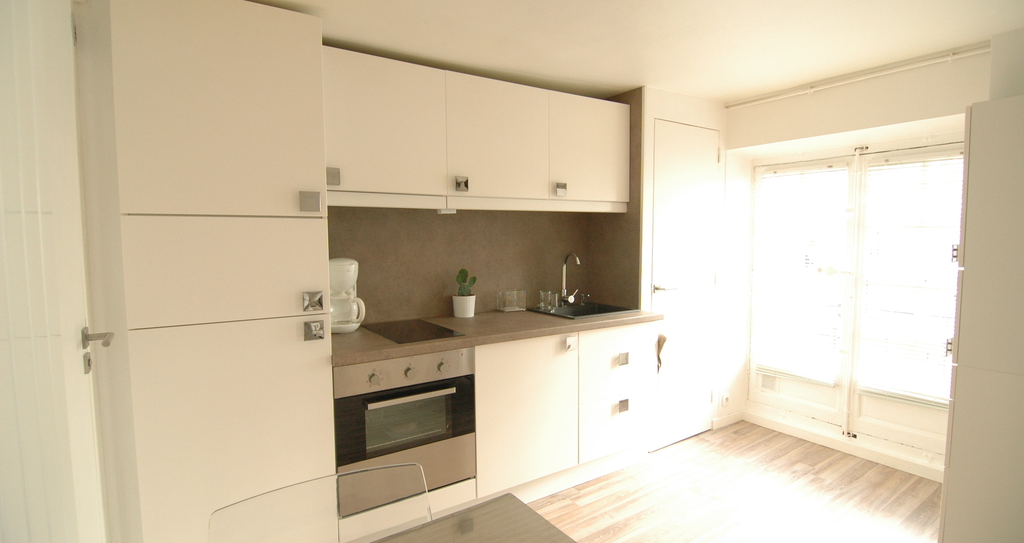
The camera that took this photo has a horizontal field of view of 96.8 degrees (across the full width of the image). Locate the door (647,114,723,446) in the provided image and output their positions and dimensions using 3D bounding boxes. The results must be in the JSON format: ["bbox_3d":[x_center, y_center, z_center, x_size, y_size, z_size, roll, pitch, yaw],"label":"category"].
[{"bbox_3d":[1.113,0.097,2.951,0.625,2.047,0.045,-3,5,-31],"label":"door"}]

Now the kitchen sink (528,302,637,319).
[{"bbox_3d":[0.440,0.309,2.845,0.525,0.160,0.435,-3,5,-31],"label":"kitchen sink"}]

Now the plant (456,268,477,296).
[{"bbox_3d":[-0.265,0.065,2.635,0.112,0.155,0.075,-3,5,-31],"label":"plant"}]

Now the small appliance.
[{"bbox_3d":[-0.843,0.114,2.248,0.195,0.351,0.210,-4,5,-41],"label":"small appliance"}]

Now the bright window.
[{"bbox_3d":[2.099,0.038,2.828,0.100,1.500,1.160,-3,5,-38],"label":"bright window"}]

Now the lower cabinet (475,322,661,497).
[{"bbox_3d":[0.201,0.690,2.647,1.210,0.790,0.600,-3,5,-31],"label":"lower cabinet"}]

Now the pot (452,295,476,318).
[{"bbox_3d":[-0.277,0.197,2.636,0.128,0.125,0.128,0,4,0],"label":"pot"}]

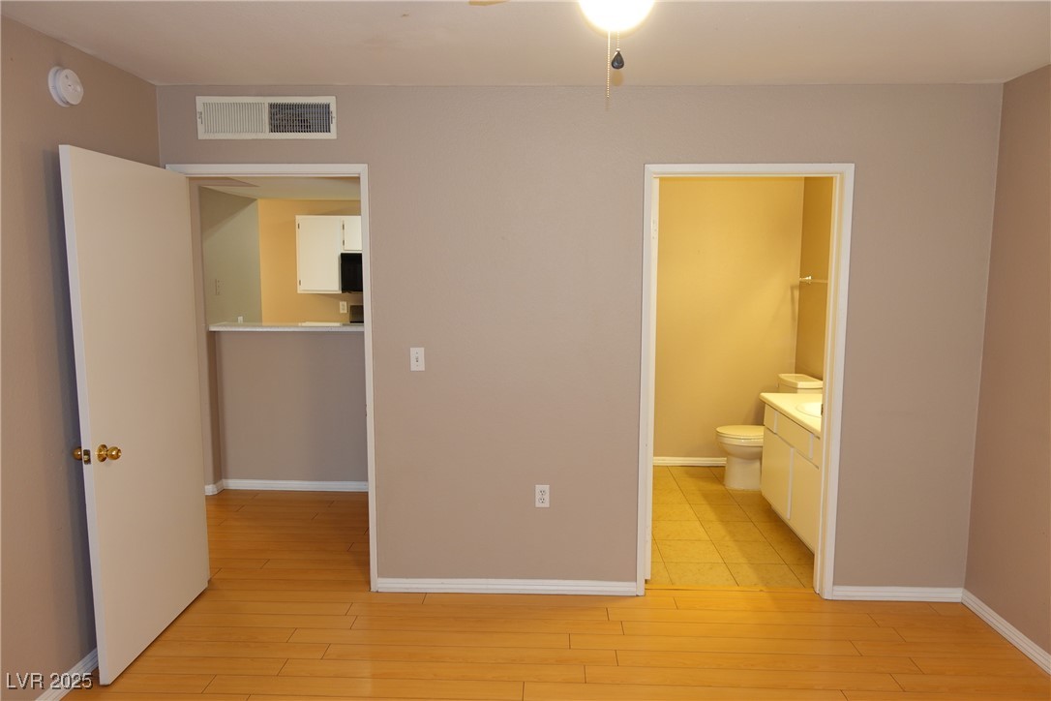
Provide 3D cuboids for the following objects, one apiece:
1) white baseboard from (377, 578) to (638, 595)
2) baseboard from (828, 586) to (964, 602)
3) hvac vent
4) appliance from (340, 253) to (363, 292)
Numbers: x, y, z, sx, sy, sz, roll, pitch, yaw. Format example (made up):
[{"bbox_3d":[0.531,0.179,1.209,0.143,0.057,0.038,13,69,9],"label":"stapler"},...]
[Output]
[{"bbox_3d":[-0.091,1.182,3.510,1.298,0.077,0.015,0,7,1],"label":"white baseboard"},{"bbox_3d":[1.835,1.194,3.461,0.642,0.075,0.015,0,7,1],"label":"baseboard"},{"bbox_3d":[-1.206,-1.084,3.272,0.655,0.196,0.020,0,7,1],"label":"hvac vent"},{"bbox_3d":[-1.446,-0.786,7.142,0.750,0.392,0.390,0,7,1],"label":"appliance"}]

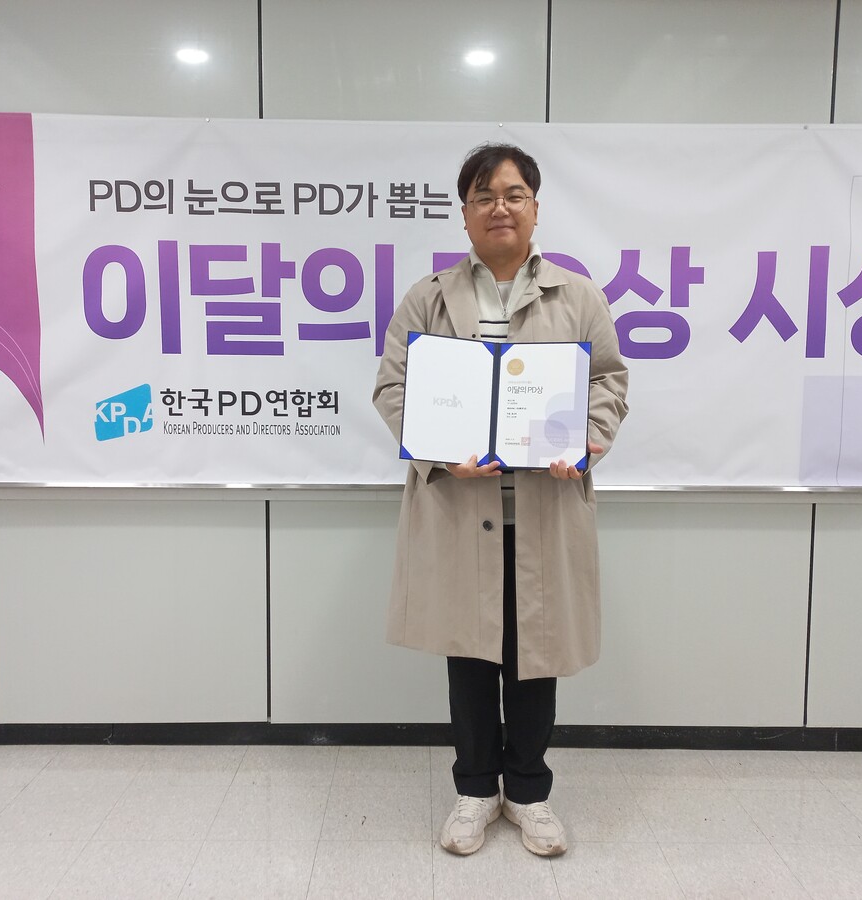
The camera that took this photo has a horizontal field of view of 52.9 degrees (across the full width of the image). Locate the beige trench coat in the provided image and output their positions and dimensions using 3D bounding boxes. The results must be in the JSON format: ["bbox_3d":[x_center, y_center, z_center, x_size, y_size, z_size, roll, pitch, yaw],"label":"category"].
[{"bbox_3d":[0.179,0.036,2.204,0.653,1.067,0.400,1,5,2],"label":"beige trench coat"}]

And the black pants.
[{"bbox_3d":[0.191,0.499,2.291,0.335,0.846,0.250,1,5,2],"label":"black pants"}]

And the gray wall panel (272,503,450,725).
[{"bbox_3d":[-0.093,0.527,2.789,0.855,0.731,0.030,0,5,-1],"label":"gray wall panel"}]

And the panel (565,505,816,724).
[{"bbox_3d":[0.781,0.534,2.798,0.855,0.731,0.030,0,5,-1],"label":"panel"}]

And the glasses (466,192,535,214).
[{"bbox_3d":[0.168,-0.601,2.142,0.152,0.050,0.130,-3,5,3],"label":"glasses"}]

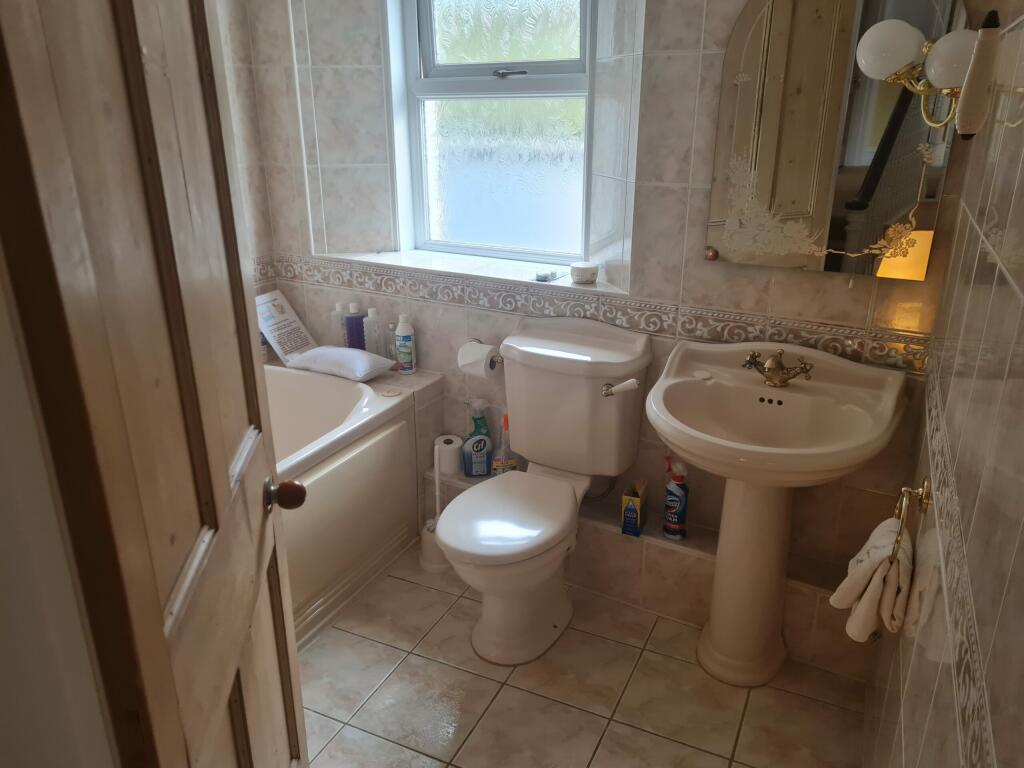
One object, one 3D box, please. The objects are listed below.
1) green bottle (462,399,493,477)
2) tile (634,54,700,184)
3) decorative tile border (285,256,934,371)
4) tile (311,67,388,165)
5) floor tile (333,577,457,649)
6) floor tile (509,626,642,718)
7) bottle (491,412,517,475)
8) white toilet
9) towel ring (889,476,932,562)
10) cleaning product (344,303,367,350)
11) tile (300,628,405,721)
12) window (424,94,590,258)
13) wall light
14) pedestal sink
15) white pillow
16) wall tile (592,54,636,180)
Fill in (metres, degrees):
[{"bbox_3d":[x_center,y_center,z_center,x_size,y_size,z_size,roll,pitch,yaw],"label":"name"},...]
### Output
[{"bbox_3d":[-0.109,0.183,2.576,0.105,0.268,0.060,2,21,3],"label":"green bottle"},{"bbox_3d":[0.423,-0.723,2.098,0.158,0.341,0.012,11,22,29],"label":"tile"},{"bbox_3d":[0.059,-0.264,2.482,2.300,0.093,0.015,11,22,29],"label":"decorative tile border"},{"bbox_3d":[-0.556,-0.936,2.700,0.243,0.330,0.010,-2,20,-7],"label":"tile"},{"bbox_3d":[-0.348,0.701,2.378,0.266,0.010,0.297,10,22,23],"label":"floor tile"},{"bbox_3d":[0.180,0.793,2.149,0.297,0.010,0.297,10,22,23],"label":"floor tile"},{"bbox_3d":[-0.027,0.215,2.623,0.095,0.265,0.075,5,19,12],"label":"bottle"},{"bbox_3d":[0.050,0.305,2.207,0.460,0.865,0.685,12,23,30],"label":"white toilet"},{"bbox_3d":[0.783,0.284,1.531,0.055,0.180,0.155,10,22,23],"label":"towel ring"},{"bbox_3d":[-0.543,-0.176,2.695,0.068,0.222,0.055,3,21,6],"label":"cleaning product"},{"bbox_3d":[-0.475,0.794,2.123,0.266,0.010,0.297,10,22,23],"label":"tile"},{"bbox_3d":[-0.043,-0.715,2.645,0.600,0.490,0.040,10,22,23],"label":"window"},{"bbox_3d":[0.844,-0.645,1.601,0.255,0.210,0.200,9,22,24],"label":"wall light"},{"bbox_3d":[0.607,0.371,2.023,0.610,0.867,0.540,11,22,29],"label":"pedestal sink"},{"bbox_3d":[-0.614,-0.088,2.785,0.345,0.078,0.190,11,22,29],"label":"white pillow"},{"bbox_3d":[0.303,-0.789,2.284,0.010,0.336,0.268,-5,21,-15],"label":"wall tile"}]

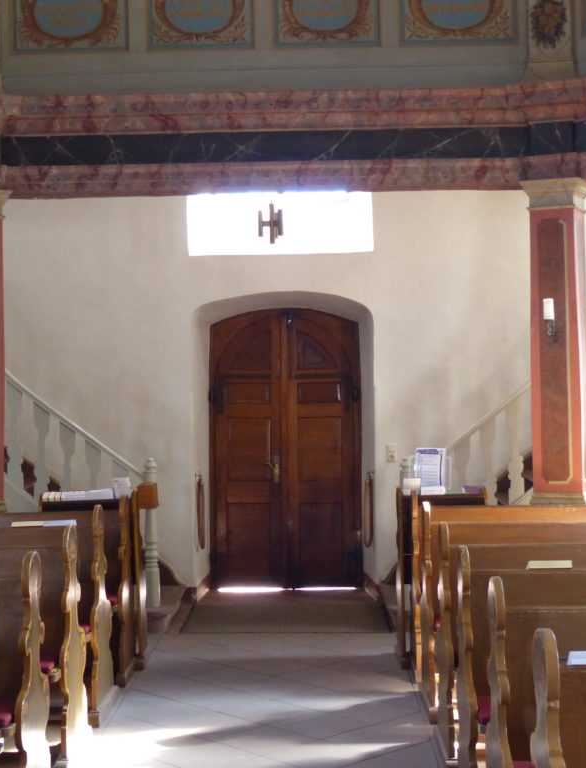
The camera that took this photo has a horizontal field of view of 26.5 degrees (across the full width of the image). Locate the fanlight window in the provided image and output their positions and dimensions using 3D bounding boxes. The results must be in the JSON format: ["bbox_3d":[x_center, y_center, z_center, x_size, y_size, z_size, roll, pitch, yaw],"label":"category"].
[{"bbox_3d":[-0.105,-1.370,10.380,1.540,0.600,0.150,-1,0,1],"label":"fanlight window"}]

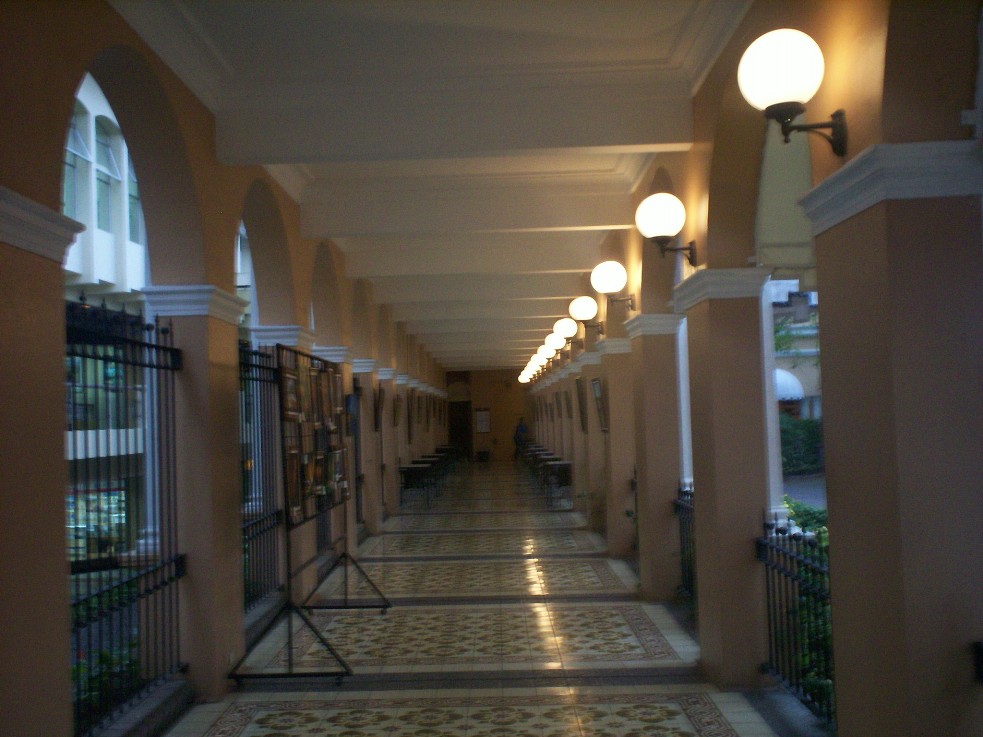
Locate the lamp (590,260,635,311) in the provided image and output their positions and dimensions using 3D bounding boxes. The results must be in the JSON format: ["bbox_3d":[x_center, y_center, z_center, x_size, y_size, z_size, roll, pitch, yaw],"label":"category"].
[{"bbox_3d":[1.119,-0.755,9.373,0.390,0.450,0.305,-1,-3,0],"label":"lamp"}]

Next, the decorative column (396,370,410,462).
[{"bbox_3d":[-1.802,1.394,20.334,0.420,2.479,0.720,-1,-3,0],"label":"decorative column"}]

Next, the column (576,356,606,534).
[{"bbox_3d":[1.528,1.074,14.815,0.455,2.488,0.870,-2,-3,0],"label":"column"}]

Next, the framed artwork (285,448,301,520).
[{"bbox_3d":[-1.275,0.738,6.558,0.035,0.445,0.410,-1,-3,0],"label":"framed artwork"}]

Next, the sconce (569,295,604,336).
[{"bbox_3d":[1.136,-0.624,12.146,0.390,0.450,0.305,-1,-3,0],"label":"sconce"}]

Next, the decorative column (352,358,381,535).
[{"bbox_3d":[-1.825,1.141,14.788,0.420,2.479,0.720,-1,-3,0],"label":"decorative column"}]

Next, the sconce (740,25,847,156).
[{"bbox_3d":[1.092,-0.998,3.713,0.382,0.482,0.314,-2,-3,0],"label":"sconce"}]

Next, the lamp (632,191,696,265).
[{"bbox_3d":[1.109,-0.880,6.501,0.377,0.476,0.314,-2,-3,0],"label":"lamp"}]

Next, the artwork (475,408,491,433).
[{"bbox_3d":[-0.317,1.902,37.254,0.540,0.870,0.050,-1,-3,0],"label":"artwork"}]

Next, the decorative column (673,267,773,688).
[{"bbox_3d":[1.496,0.668,6.425,0.455,2.488,0.870,-2,-3,0],"label":"decorative column"}]

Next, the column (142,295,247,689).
[{"bbox_3d":[-1.837,0.764,6.473,0.435,2.478,0.870,-2,-3,0],"label":"column"}]

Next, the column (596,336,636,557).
[{"bbox_3d":[1.537,0.926,11.974,0.420,2.510,0.720,-1,-3,0],"label":"column"}]

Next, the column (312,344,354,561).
[{"bbox_3d":[-1.836,1.014,12.014,0.420,2.479,0.720,-1,-3,0],"label":"column"}]

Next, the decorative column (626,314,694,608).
[{"bbox_3d":[1.507,0.800,9.152,0.455,2.488,0.870,-2,-3,0],"label":"decorative column"}]

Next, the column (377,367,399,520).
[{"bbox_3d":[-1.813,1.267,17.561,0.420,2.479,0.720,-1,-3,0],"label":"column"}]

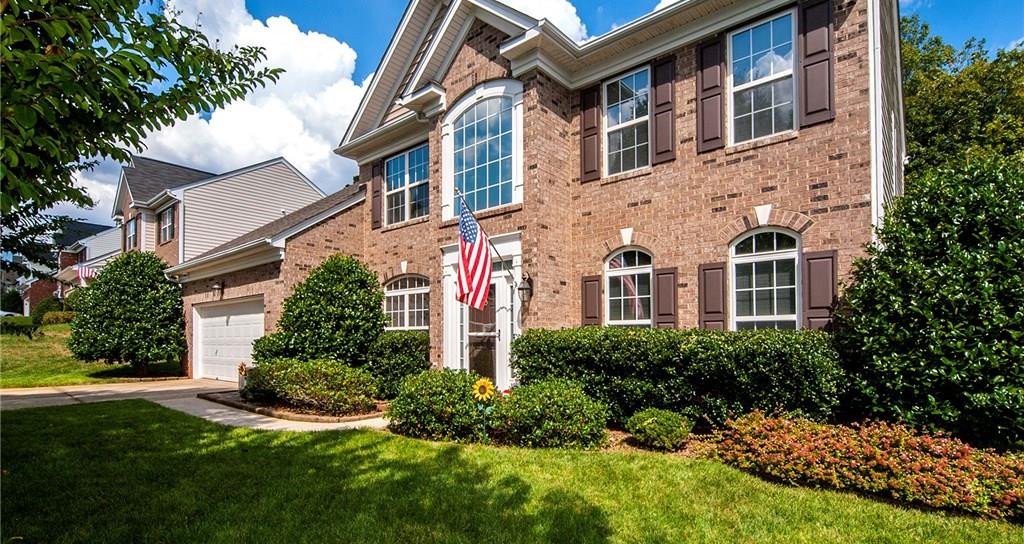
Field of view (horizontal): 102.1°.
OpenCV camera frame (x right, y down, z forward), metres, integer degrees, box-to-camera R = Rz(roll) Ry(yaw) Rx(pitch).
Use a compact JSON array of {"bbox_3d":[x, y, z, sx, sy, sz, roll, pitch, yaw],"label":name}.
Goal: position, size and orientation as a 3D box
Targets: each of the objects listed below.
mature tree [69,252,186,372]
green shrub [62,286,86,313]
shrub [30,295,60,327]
[{"bbox_3d":[-12.134,1.334,13.000,3.600,3.750,3.600,-5,-7,39],"label":"mature tree"},{"bbox_3d":[-27.344,1.789,26.000,1.800,1.800,1.800,-5,-7,39],"label":"green shrub"},{"bbox_3d":[-29.290,2.417,26.000,1.900,2.000,1.900,-5,-7,39],"label":"shrub"}]

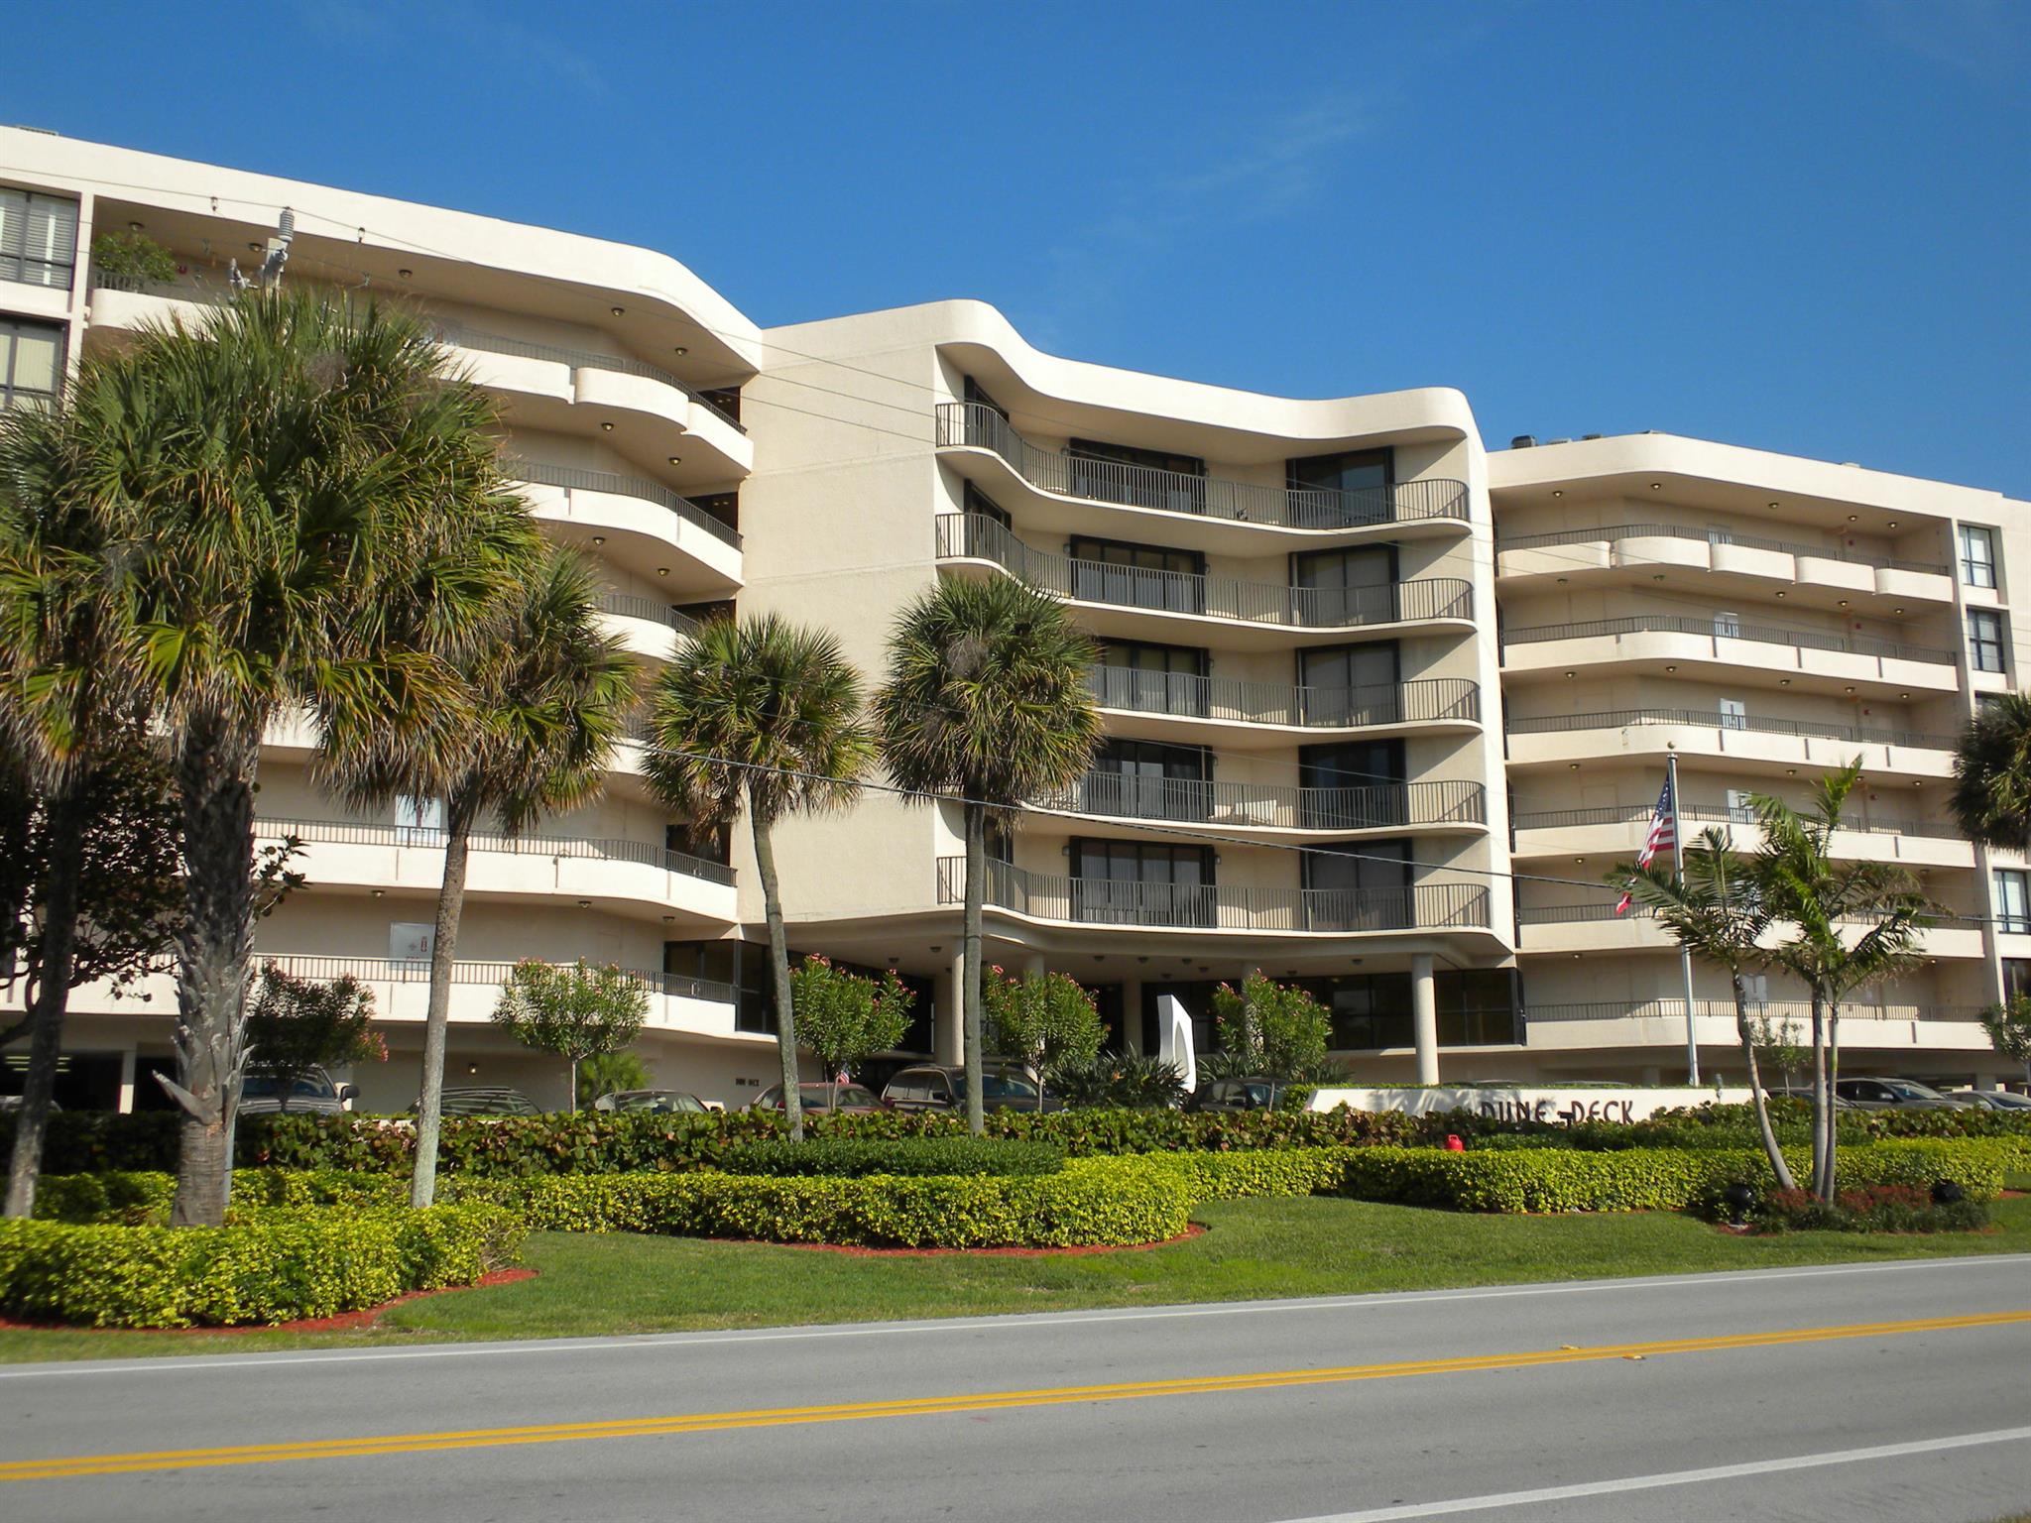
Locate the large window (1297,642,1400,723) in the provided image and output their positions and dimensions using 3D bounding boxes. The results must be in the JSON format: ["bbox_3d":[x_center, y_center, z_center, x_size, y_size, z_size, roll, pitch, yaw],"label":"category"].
[{"bbox_3d":[9.002,-1.992,58.412,2.850,2.300,0.150,-5,-10,25],"label":"large window"}]

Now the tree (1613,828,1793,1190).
[{"bbox_3d":[9.804,3.535,30.634,2.573,5.259,2.444,-1,-10,0],"label":"tree"}]

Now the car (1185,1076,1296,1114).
[{"bbox_3d":[4.241,6.256,37.882,1.800,1.450,4.700,4,-11,-27],"label":"car"}]

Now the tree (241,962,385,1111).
[{"bbox_3d":[-10.009,4.324,30.670,2.050,2.977,2.050,5,-12,-28],"label":"tree"}]

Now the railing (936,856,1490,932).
[{"bbox_3d":[4.410,3.715,55.494,15.701,1.270,4.971,4,-11,-25],"label":"railing"}]

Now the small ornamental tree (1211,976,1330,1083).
[{"bbox_3d":[4.119,4.952,34.542,1.850,3.155,1.850,4,-11,-27],"label":"small ornamental tree"}]

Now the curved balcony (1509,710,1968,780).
[{"bbox_3d":[21.577,-0.249,64.941,14.826,1.270,4.464,3,-11,-22],"label":"curved balcony"}]

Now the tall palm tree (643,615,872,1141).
[{"bbox_3d":[-3.374,1.815,28.117,3.022,7.637,2.871,-1,-10,0],"label":"tall palm tree"}]

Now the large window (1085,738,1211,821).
[{"bbox_3d":[3.362,0.568,56.816,4.300,2.250,0.150,4,-11,-27],"label":"large window"}]

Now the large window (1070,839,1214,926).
[{"bbox_3d":[3.511,3.355,58.650,4.500,2.400,0.200,5,-11,-27],"label":"large window"}]

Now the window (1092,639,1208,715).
[{"bbox_3d":[3.400,-2.049,58.088,4.200,2.400,0.150,5,-12,-28],"label":"window"}]

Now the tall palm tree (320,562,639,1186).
[{"bbox_3d":[-4.987,1.158,19.698,2.850,6.416,2.850,5,-12,-28],"label":"tall palm tree"}]

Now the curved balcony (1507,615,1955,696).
[{"bbox_3d":[21.549,-2.958,65.418,14.826,1.270,4.464,3,-11,-22],"label":"curved balcony"}]

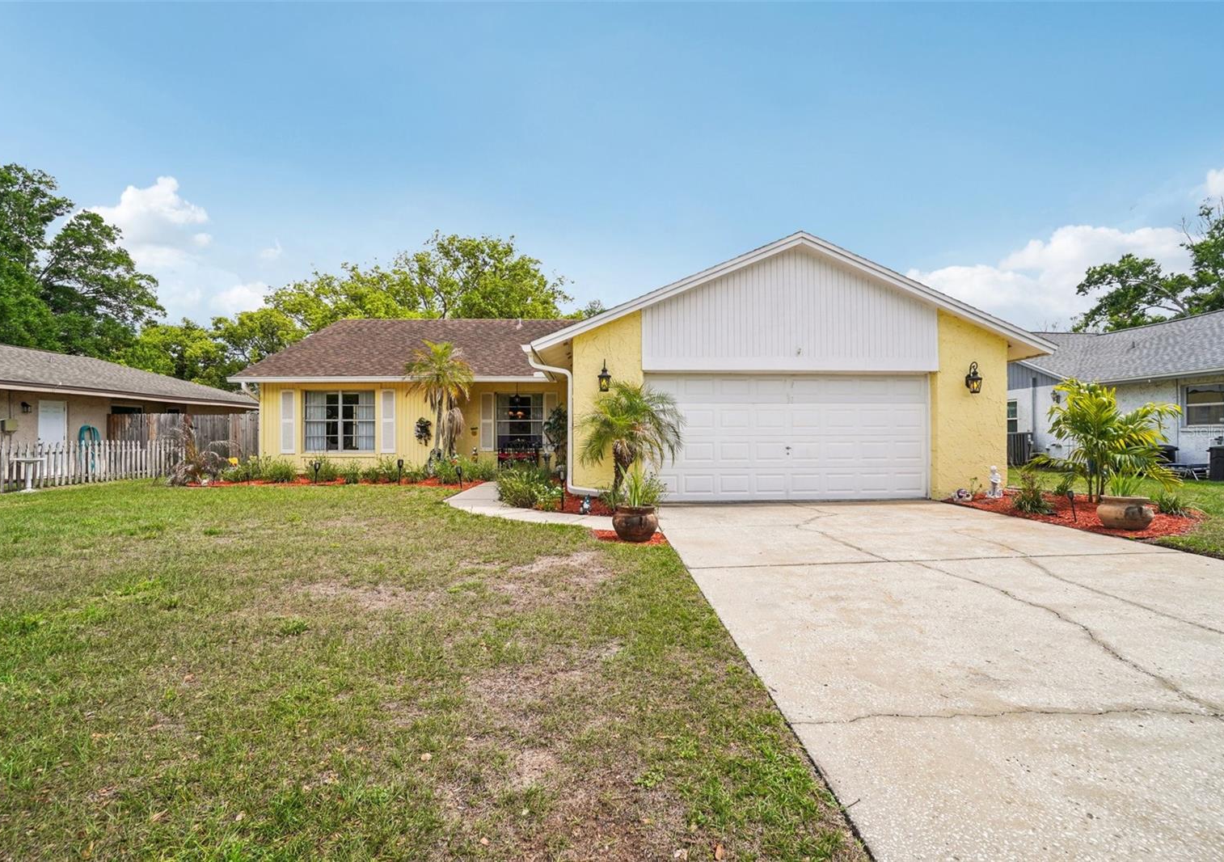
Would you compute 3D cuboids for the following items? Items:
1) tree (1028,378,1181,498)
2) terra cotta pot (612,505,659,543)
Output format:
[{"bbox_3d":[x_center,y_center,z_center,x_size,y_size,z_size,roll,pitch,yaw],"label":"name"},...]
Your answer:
[{"bbox_3d":[7.660,0.165,8.400,2.000,1.980,1.900,0,0,0],"label":"tree"},{"bbox_3d":[0.273,1.055,6.200,0.535,0.385,0.535,0,0,0],"label":"terra cotta pot"}]

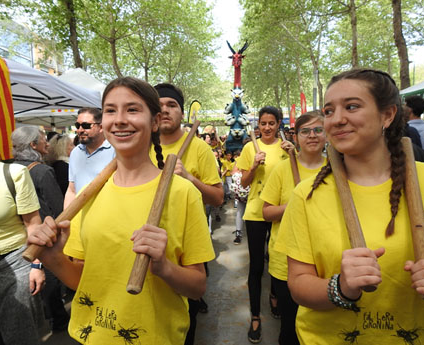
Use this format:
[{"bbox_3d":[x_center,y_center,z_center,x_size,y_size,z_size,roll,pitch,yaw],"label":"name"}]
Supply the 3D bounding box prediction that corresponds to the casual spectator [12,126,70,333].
[{"bbox_3d":[-1.291,0.435,2.474,0.340,1.580,0.480,-4,7,-38],"label":"casual spectator"}]

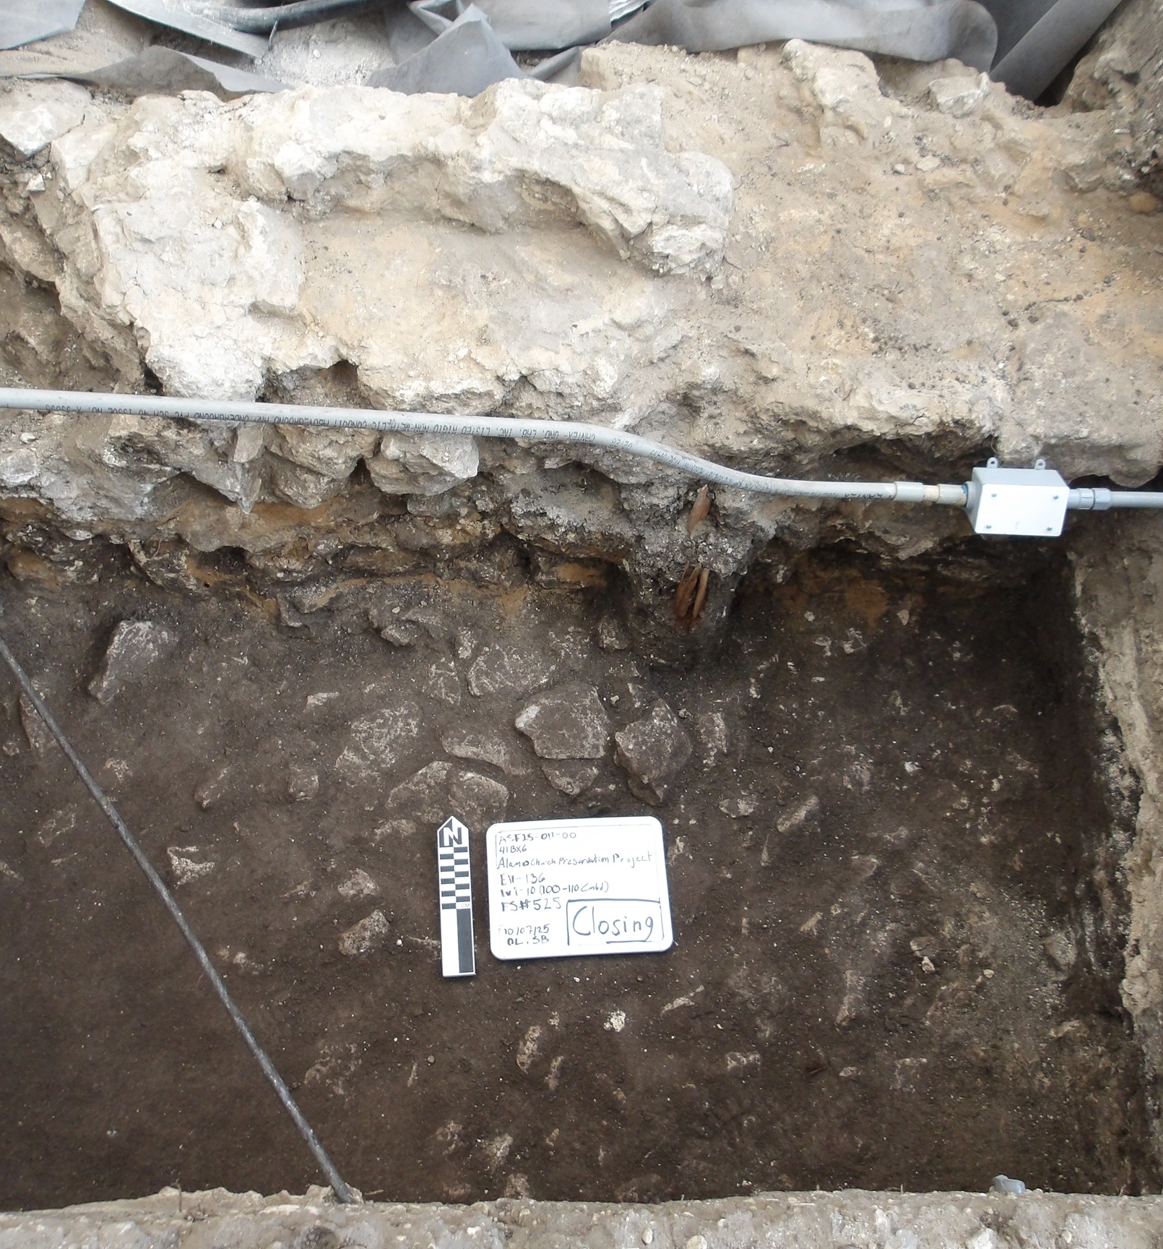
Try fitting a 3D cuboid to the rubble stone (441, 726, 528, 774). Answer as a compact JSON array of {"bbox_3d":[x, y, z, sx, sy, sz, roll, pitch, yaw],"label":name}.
[{"bbox_3d":[-0.158,0.218,2.192,0.162,0.060,0.071,18,66,5],"label":"rubble stone"}]

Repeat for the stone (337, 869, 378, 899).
[{"bbox_3d":[-0.345,0.407,2.018,0.057,0.032,0.043,0,62,-2],"label":"stone"}]

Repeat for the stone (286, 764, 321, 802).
[{"bbox_3d":[-0.443,0.263,2.092,0.050,0.035,0.056,4,62,0],"label":"stone"}]

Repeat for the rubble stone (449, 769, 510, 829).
[{"bbox_3d":[-0.168,0.304,2.157,0.104,0.060,0.082,27,67,9],"label":"rubble stone"}]

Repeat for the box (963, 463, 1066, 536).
[{"bbox_3d":[0.607,-0.171,1.809,0.116,0.071,0.064,2,28,2],"label":"box"}]

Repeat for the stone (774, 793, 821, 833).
[{"bbox_3d":[0.350,0.309,2.094,0.085,0.030,0.028,-36,69,-18],"label":"stone"}]

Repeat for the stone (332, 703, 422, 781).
[{"bbox_3d":[-0.335,0.195,2.132,0.100,0.055,0.160,39,68,17],"label":"stone"}]

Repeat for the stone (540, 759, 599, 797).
[{"bbox_3d":[-0.023,0.263,2.178,0.098,0.060,0.068,6,65,0],"label":"stone"}]

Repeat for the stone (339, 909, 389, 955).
[{"bbox_3d":[-0.339,0.497,2.056,0.085,0.050,0.050,-36,72,-17],"label":"stone"}]

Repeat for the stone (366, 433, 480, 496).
[{"bbox_3d":[-0.230,-0.257,1.921,0.165,0.100,0.110,0,66,-3],"label":"stone"}]

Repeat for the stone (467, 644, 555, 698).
[{"bbox_3d":[-0.117,0.089,2.183,0.143,0.055,0.086,-3,62,-3],"label":"stone"}]

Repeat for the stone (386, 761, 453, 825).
[{"bbox_3d":[-0.267,0.288,2.165,0.107,0.060,0.104,1,66,-2],"label":"stone"}]

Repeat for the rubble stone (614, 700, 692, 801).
[{"bbox_3d":[0.127,0.225,2.192,0.115,0.100,0.131,-36,72,-17],"label":"rubble stone"}]

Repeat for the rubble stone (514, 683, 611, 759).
[{"bbox_3d":[-0.031,0.171,2.143,0.153,0.065,0.135,0,62,-2],"label":"rubble stone"}]

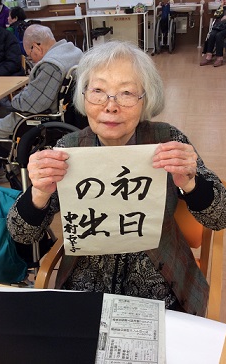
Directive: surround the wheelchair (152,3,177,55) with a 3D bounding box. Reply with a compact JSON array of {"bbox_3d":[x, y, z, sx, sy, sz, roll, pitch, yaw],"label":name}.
[{"bbox_3d":[0.984,-2.859,6.413,0.340,0.880,0.950,3,31,12],"label":"wheelchair"}]

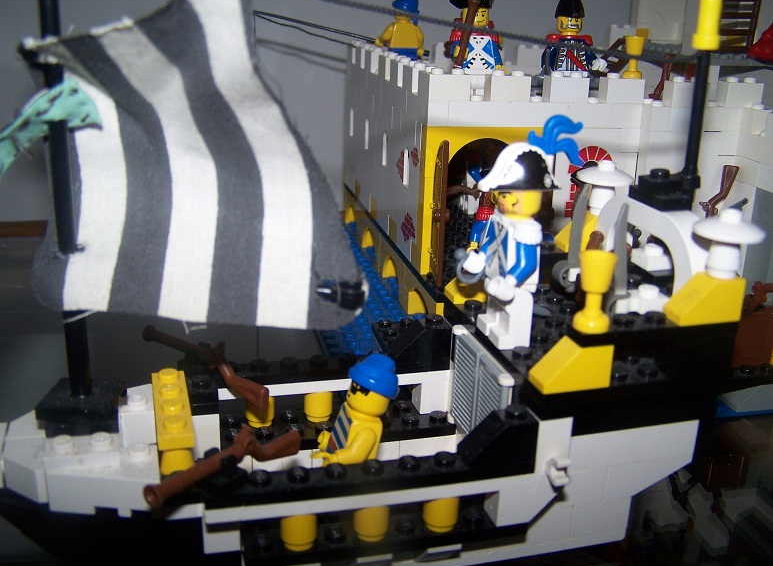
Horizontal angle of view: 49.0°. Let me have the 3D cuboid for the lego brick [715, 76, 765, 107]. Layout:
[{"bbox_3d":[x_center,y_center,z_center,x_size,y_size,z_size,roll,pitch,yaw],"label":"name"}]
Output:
[{"bbox_3d":[0.141,-0.076,0.340,0.016,0.011,0.008,-2,20,-14],"label":"lego brick"}]

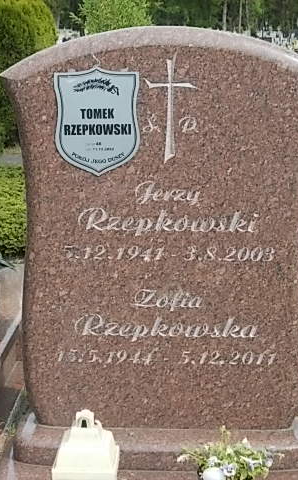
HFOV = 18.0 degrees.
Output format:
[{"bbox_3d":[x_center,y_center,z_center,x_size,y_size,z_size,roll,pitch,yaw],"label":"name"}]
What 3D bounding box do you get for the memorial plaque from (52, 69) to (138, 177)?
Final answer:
[{"bbox_3d":[-0.119,-0.271,2.150,0.194,0.250,0.010,0,12,1],"label":"memorial plaque"}]

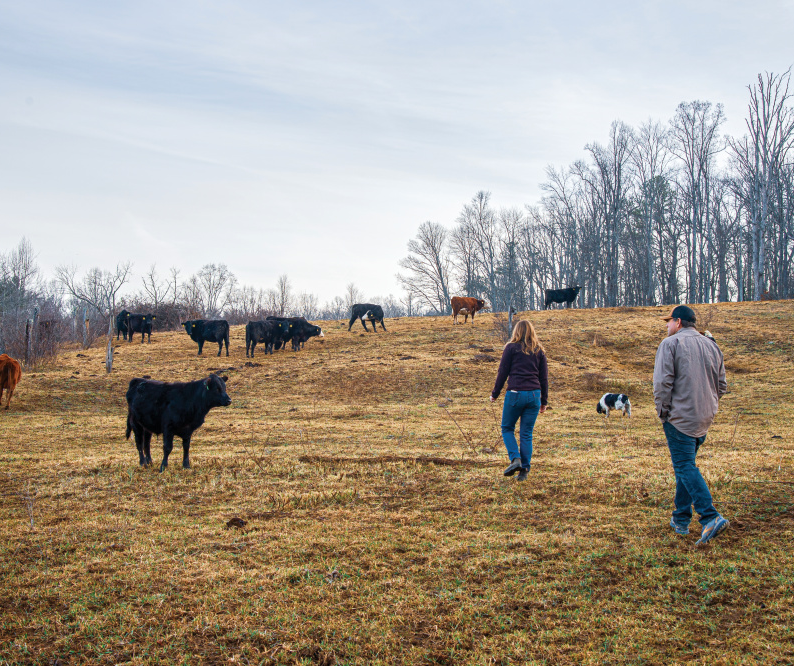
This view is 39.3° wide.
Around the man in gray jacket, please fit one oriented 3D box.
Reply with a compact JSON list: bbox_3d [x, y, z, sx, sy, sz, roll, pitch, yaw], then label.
[{"bbox_3d":[2.241,0.683,8.450,0.580,1.792,0.520,0,0,-23],"label":"man in gray jacket"}]

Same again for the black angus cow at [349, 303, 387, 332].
[{"bbox_3d":[-1.301,-0.662,49.000,1.700,1.235,0.750,0,0,0],"label":"black angus cow"}]

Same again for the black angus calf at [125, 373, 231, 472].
[{"bbox_3d":[-2.642,1.062,13.400,1.500,1.170,0.520,0,0,35],"label":"black angus calf"}]

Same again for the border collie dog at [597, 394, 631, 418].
[{"bbox_3d":[4.112,1.371,21.000,0.720,0.473,0.280,0,0,30],"label":"border collie dog"}]

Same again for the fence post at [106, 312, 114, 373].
[{"bbox_3d":[-7.636,0.272,29.500,0.200,1.633,0.200,0,0,0],"label":"fence post"}]

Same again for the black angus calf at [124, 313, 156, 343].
[{"bbox_3d":[-11.012,-0.192,47.500,1.700,1.240,0.620,0,0,44],"label":"black angus calf"}]

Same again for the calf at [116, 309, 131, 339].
[{"bbox_3d":[-12.189,-0.323,49.500,0.600,1.359,1.750,0,0,-14],"label":"calf"}]

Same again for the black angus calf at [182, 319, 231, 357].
[{"bbox_3d":[-6.603,0.182,38.500,1.800,1.265,0.650,0,0,22],"label":"black angus calf"}]

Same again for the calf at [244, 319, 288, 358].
[{"bbox_3d":[-4.547,0.183,38.700,0.620,1.272,1.750,0,0,43],"label":"calf"}]

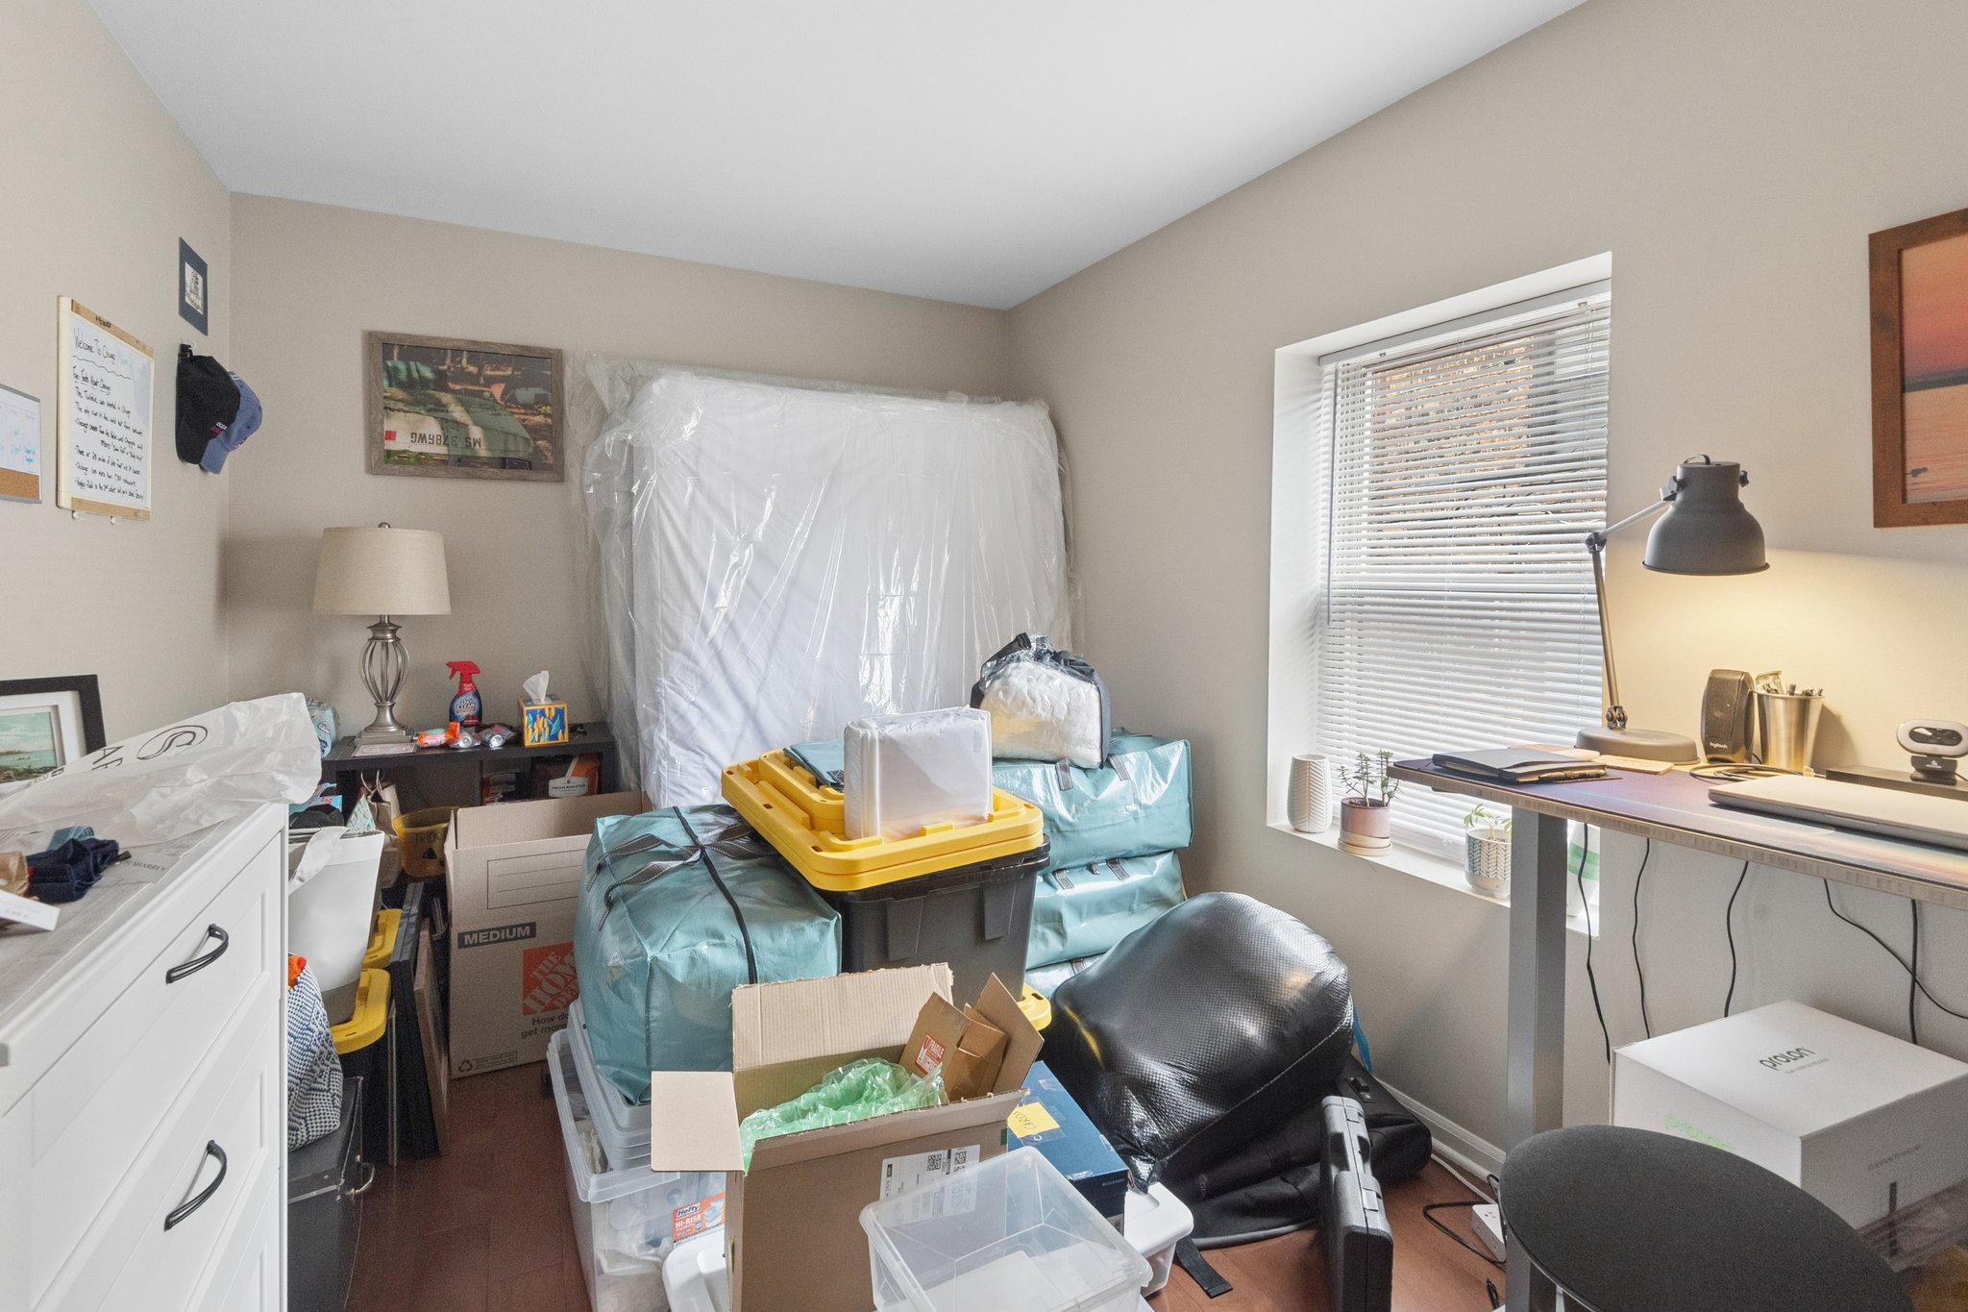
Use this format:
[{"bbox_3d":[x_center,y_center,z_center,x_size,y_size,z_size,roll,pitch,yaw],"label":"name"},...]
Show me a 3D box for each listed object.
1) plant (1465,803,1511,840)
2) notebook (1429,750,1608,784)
[{"bbox_3d":[1.140,0.372,1.961,0.115,0.088,0.115,-2,5,-27],"label":"plant"},{"bbox_3d":[0.807,0.163,1.310,0.180,0.030,0.135,-1,4,-25],"label":"notebook"}]

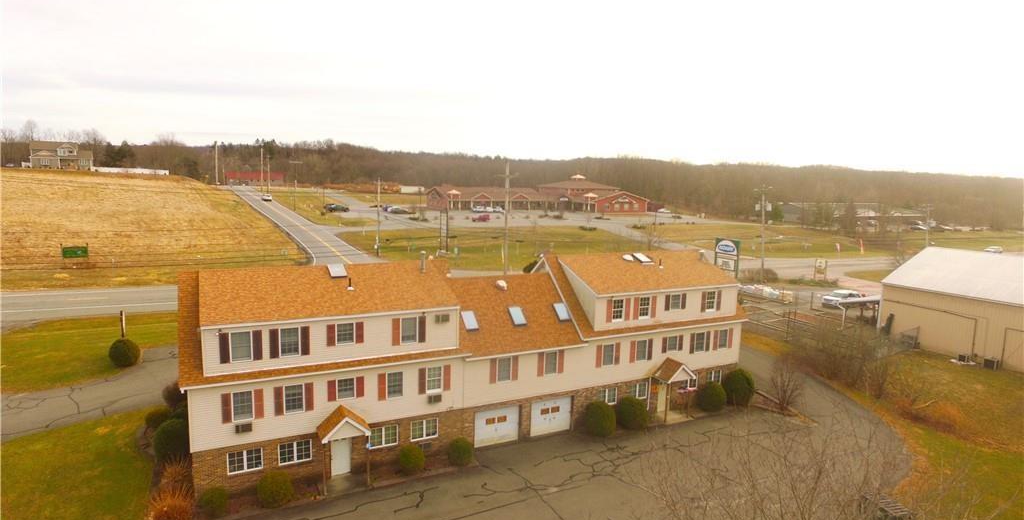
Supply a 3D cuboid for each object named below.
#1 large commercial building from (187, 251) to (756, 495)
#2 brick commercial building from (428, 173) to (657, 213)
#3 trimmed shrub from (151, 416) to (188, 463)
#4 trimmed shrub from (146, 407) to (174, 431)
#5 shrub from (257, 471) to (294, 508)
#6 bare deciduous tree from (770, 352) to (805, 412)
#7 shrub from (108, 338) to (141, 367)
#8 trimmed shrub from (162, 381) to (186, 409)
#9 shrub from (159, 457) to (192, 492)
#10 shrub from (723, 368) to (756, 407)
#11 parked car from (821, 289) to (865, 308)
[{"bbox_3d":[-1.053,5.010,38.590,35.400,10.250,11.800,-3,10,-26],"label":"large commercial building"},{"bbox_3d":[7.864,-24.281,208.448,77.000,12.600,36.000,-2,9,-24],"label":"brick commercial building"},{"bbox_3d":[-17.441,9.376,30.652,2.020,2.360,2.020,-3,10,-26],"label":"trimmed shrub"},{"bbox_3d":[-20.113,9.076,33.796,1.450,1.280,1.450,-3,10,-26],"label":"trimmed shrub"},{"bbox_3d":[-11.042,10.724,27.676,1.630,1.540,1.630,-3,10,-26],"label":"shrub"},{"bbox_3d":[18.897,8.339,40.611,2.180,4.010,2.180,-3,10,-26],"label":"bare deciduous tree"},{"bbox_3d":[-27.415,6.545,41.903,1.860,1.900,1.860,-3,10,-26],"label":"shrub"},{"bbox_3d":[-20.627,8.286,36.470,1.520,1.630,1.520,-3,10,-26],"label":"trimmed shrub"},{"bbox_3d":[-15.958,10.272,28.157,1.400,1.840,1.400,-3,10,-26],"label":"shrub"},{"bbox_3d":[15.947,8.934,41.502,2.210,2.560,2.210,-3,10,-26],"label":"shrub"},{"bbox_3d":[38.239,4.375,67.965,5.100,1.820,1.950,-3,10,-26],"label":"parked car"}]

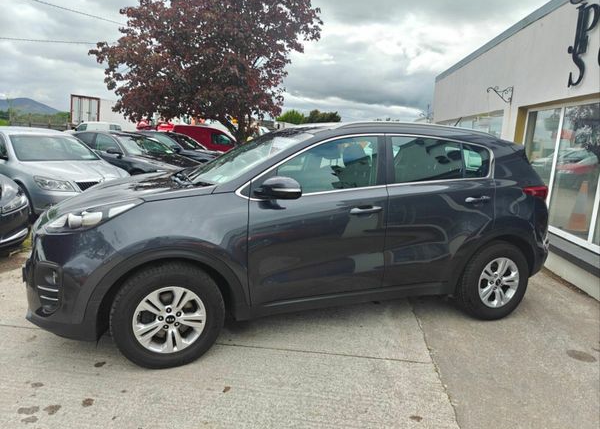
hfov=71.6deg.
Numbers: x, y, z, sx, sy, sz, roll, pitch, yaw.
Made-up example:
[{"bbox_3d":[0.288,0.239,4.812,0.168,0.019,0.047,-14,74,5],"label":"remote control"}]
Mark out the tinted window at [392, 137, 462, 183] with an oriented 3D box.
[{"bbox_3d":[1.008,-0.421,3.243,0.650,0.360,0.050,-2,-9,-20],"label":"tinted window"}]

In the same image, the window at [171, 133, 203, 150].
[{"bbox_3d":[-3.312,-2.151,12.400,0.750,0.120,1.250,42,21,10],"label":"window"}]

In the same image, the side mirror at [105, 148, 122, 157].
[{"bbox_3d":[-4.265,-1.403,9.546,0.210,0.185,0.250,7,12,29],"label":"side mirror"}]

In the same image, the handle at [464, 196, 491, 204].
[{"bbox_3d":[1.412,-0.120,3.301,0.245,0.045,0.055,-7,12,-19],"label":"handle"}]

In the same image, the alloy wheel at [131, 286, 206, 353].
[{"bbox_3d":[-0.847,0.655,2.711,0.443,0.443,0.170,-2,11,-20],"label":"alloy wheel"}]

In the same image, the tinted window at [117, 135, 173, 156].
[{"bbox_3d":[-3.875,-1.705,10.367,0.903,0.076,1.391,39,25,19],"label":"tinted window"}]

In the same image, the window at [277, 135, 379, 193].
[{"bbox_3d":[0.226,-0.366,2.990,0.843,0.440,0.060,-2,-12,-20],"label":"window"}]

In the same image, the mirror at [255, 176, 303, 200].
[{"bbox_3d":[-0.129,-0.175,2.673,0.240,0.165,0.230,-2,11,-20],"label":"mirror"}]

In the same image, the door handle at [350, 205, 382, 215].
[{"bbox_3d":[0.475,-0.030,2.974,0.245,0.045,0.055,-8,12,-19],"label":"door handle"}]

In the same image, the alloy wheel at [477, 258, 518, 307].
[{"bbox_3d":[1.675,0.575,3.591,0.445,0.445,0.180,-2,11,-20],"label":"alloy wheel"}]

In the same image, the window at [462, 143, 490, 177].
[{"bbox_3d":[1.473,-0.449,3.490,0.303,0.298,0.050,-3,-12,-23],"label":"window"}]

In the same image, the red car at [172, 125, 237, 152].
[{"bbox_3d":[-3.728,-2.816,17.560,4.250,1.820,1.820,2,10,3],"label":"red car"}]

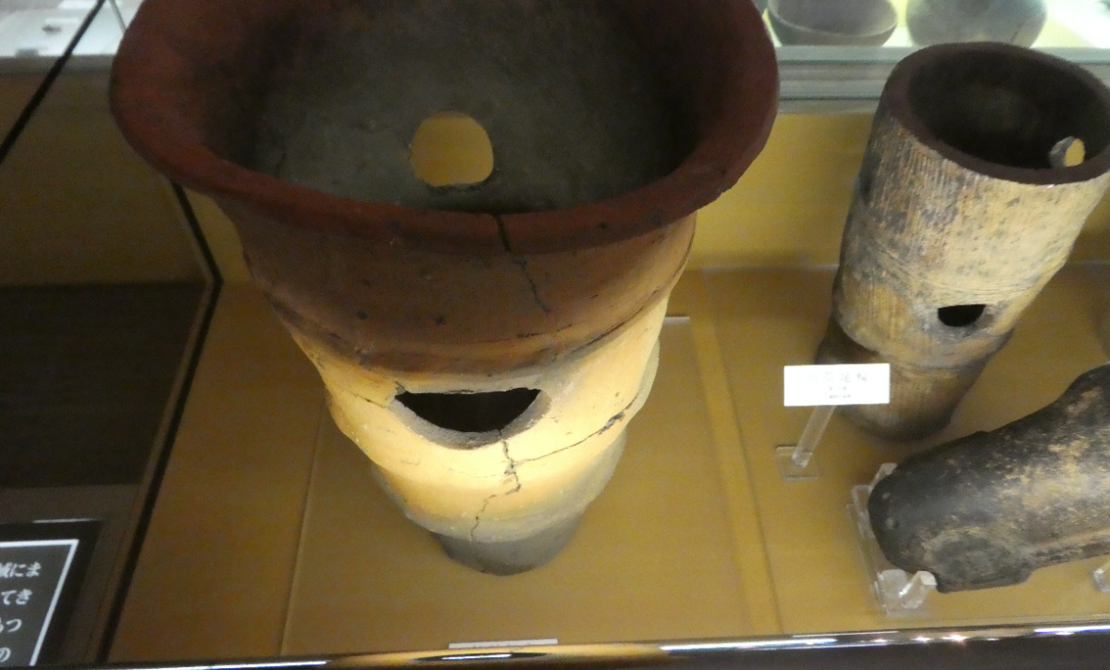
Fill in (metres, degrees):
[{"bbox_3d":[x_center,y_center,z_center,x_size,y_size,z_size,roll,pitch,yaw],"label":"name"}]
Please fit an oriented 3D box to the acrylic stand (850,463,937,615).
[{"bbox_3d":[0.348,0.204,0.782,0.048,0.054,0.143,-1,52,-2],"label":"acrylic stand"}]

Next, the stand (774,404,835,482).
[{"bbox_3d":[0.274,0.105,0.815,0.042,0.121,0.043,-1,52,-2],"label":"stand"}]

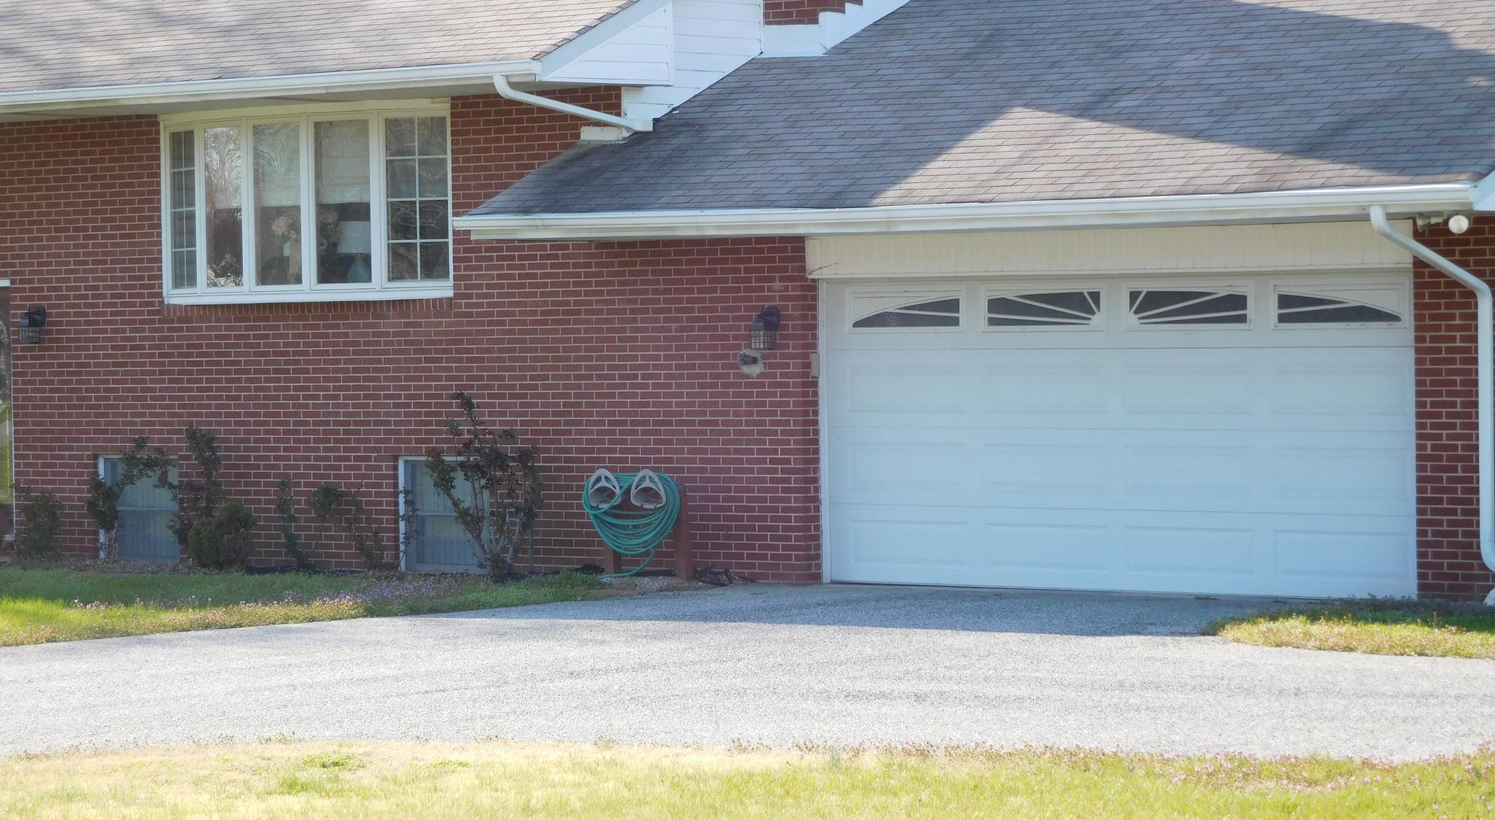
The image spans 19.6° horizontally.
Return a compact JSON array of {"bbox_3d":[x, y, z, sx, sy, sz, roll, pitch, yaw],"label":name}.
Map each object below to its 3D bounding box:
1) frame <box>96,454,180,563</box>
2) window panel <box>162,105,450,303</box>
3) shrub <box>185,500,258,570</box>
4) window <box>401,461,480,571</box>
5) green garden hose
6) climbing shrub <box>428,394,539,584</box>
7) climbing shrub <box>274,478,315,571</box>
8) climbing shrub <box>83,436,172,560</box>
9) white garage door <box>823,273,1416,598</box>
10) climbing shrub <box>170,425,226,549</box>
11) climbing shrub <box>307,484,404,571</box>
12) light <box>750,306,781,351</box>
[{"bbox_3d":[-4.851,0.787,34.412,0.842,0.852,0.100,0,1,38],"label":"frame"},{"bbox_3d":[-3.493,-1.573,32.974,3.080,1.490,0.330,0,1,38],"label":"window panel"},{"bbox_3d":[-4.034,0.963,33.112,0.570,0.530,0.520,-1,1,0],"label":"shrub"},{"bbox_3d":[-2.276,0.792,32.429,0.779,0.860,0.100,0,1,38],"label":"window"},{"bbox_3d":[-0.779,0.806,30.760,0.731,0.776,0.350,0,1,38],"label":"green garden hose"},{"bbox_3d":[-1.926,0.553,31.446,0.900,1.410,0.650,0,1,38],"label":"climbing shrub"},{"bbox_3d":[-3.465,0.879,33.070,0.238,0.705,0.200,0,1,38],"label":"climbing shrub"},{"bbox_3d":[-4.898,0.688,34.130,0.688,0.972,0.280,0,1,38],"label":"climbing shrub"},{"bbox_3d":[2.414,0.163,28.981,4.679,2.095,0.100,0,1,38],"label":"white garage door"},{"bbox_3d":[-4.259,0.656,33.471,0.440,1.100,0.380,0,1,38],"label":"climbing shrub"},{"bbox_3d":[-2.965,0.889,32.672,0.694,0.641,0.300,0,1,38],"label":"climbing shrub"},{"bbox_3d":[0.128,-0.574,30.222,0.135,0.315,0.185,0,1,38],"label":"light"}]

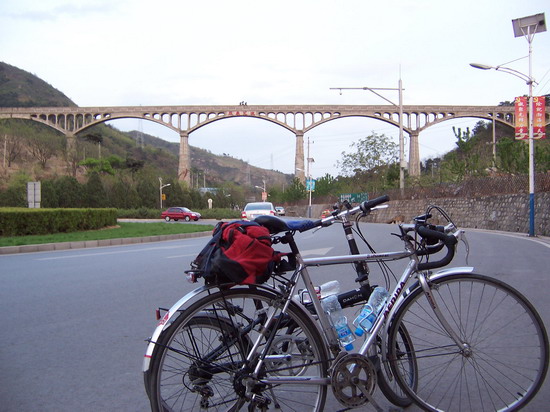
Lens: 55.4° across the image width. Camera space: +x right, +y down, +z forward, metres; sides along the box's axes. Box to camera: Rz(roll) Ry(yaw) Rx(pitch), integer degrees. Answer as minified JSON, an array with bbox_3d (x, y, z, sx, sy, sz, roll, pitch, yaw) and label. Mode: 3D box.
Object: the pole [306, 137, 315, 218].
[{"bbox_3d":[5.351,-4.296,79.000,1.100,12.400,0.700,0,-1,0],"label":"pole"}]

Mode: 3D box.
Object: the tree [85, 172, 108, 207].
[{"bbox_3d":[-26.566,-2.158,78.000,3.600,5.700,3.500,0,-1,0],"label":"tree"}]

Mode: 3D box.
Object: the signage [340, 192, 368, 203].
[{"bbox_3d":[8.798,-0.885,58.000,3.200,1.200,0.150,0,-1,6],"label":"signage"}]

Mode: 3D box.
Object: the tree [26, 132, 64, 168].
[{"bbox_3d":[-51.671,-12.496,118.000,8.500,8.200,8.000,0,-1,0],"label":"tree"}]

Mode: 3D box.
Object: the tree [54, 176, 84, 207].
[{"bbox_3d":[-30.584,-1.860,78.000,4.400,5.200,4.200,0,-1,0],"label":"tree"}]

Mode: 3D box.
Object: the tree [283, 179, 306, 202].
[{"bbox_3d":[3.535,-2.719,95.000,4.400,4.500,4.200,0,-1,0],"label":"tree"}]

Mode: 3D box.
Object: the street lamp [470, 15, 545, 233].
[{"bbox_3d":[9.267,-3.234,20.800,3.000,8.900,1.100,0,-1,7],"label":"street lamp"}]

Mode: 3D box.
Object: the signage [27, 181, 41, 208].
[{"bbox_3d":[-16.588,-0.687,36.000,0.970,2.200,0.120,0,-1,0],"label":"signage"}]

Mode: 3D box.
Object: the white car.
[{"bbox_3d":[-0.830,0.580,28.800,1.740,1.460,4.500,0,-1,2],"label":"white car"}]

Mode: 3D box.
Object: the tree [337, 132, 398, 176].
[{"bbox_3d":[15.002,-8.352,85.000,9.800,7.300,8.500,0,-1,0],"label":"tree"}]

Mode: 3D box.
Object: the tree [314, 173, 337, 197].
[{"bbox_3d":[7.708,-3.205,80.000,3.500,3.800,3.400,0,-1,0],"label":"tree"}]

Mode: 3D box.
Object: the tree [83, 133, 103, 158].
[{"bbox_3d":[-44.572,-14.776,128.000,5.000,6.200,4.800,0,-1,0],"label":"tree"}]

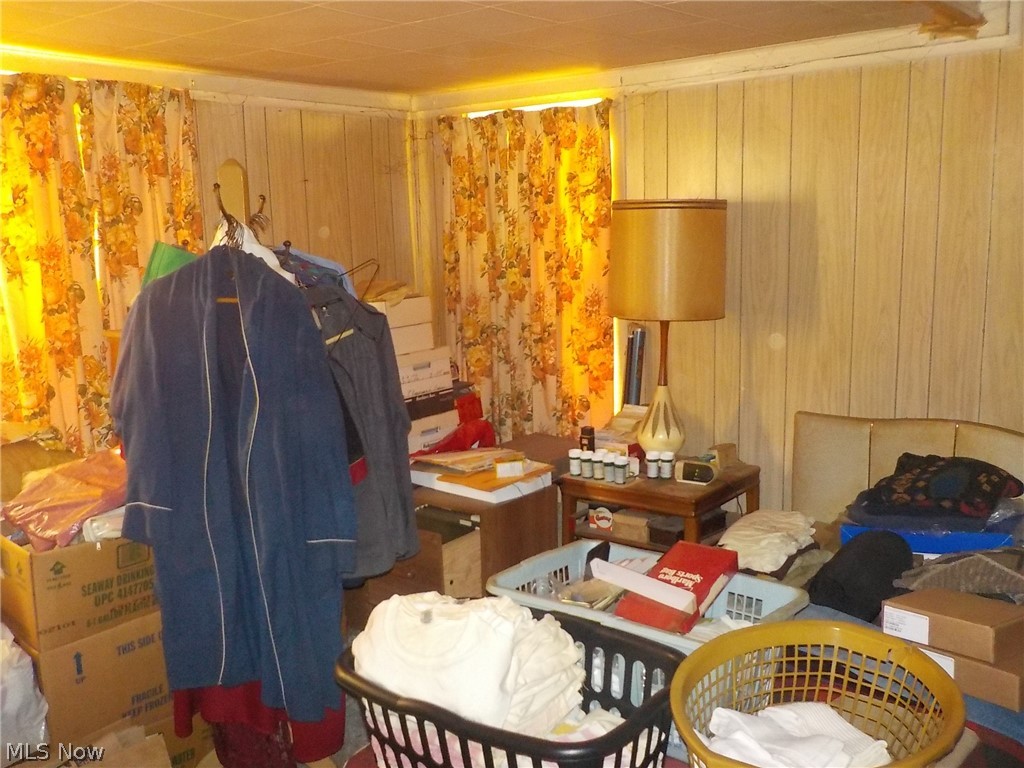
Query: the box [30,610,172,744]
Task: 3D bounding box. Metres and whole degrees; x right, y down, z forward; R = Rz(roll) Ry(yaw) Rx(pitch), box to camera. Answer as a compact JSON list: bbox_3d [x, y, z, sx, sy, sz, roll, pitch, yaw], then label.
[{"bbox_3d":[-1.177,0.786,2.627,0.360,0.305,0.500,8,14,43],"label":"box"}]

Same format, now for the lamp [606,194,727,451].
[{"bbox_3d":[0.572,-0.178,3.275,0.418,0.975,0.418,-2,10,0],"label":"lamp"}]

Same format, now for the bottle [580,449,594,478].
[{"bbox_3d":[0.275,0.296,3.234,0.045,0.091,0.045,-2,10,0],"label":"bottle"}]

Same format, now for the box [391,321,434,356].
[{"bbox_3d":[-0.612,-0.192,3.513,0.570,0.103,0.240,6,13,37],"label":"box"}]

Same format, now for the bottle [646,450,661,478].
[{"bbox_3d":[0.506,0.291,3.178,0.046,0.090,0.046,-2,10,0],"label":"bottle"}]

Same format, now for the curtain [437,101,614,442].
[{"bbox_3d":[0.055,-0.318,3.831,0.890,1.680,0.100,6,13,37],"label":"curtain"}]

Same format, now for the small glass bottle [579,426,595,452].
[{"bbox_3d":[0.281,0.245,3.307,0.053,0.148,0.053,6,13,38],"label":"small glass bottle"}]

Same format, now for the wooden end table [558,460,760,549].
[{"bbox_3d":[0.552,0.605,3.330,0.540,0.570,0.490,6,13,37],"label":"wooden end table"}]

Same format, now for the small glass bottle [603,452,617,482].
[{"bbox_3d":[0.346,0.299,3.152,0.046,0.092,0.046,-2,10,0],"label":"small glass bottle"}]

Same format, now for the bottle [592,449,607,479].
[{"bbox_3d":[0.316,0.298,3.213,0.045,0.091,0.045,6,13,37],"label":"bottle"}]

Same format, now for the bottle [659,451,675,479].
[{"bbox_3d":[0.555,0.291,3.168,0.046,0.090,0.046,6,13,38],"label":"bottle"}]

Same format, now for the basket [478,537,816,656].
[{"bbox_3d":[0.294,0.574,1.960,0.605,0.262,0.395,7,14,39],"label":"basket"}]

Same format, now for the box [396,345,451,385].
[{"bbox_3d":[-0.579,-0.062,3.575,0.570,0.172,0.335,6,13,37],"label":"box"}]

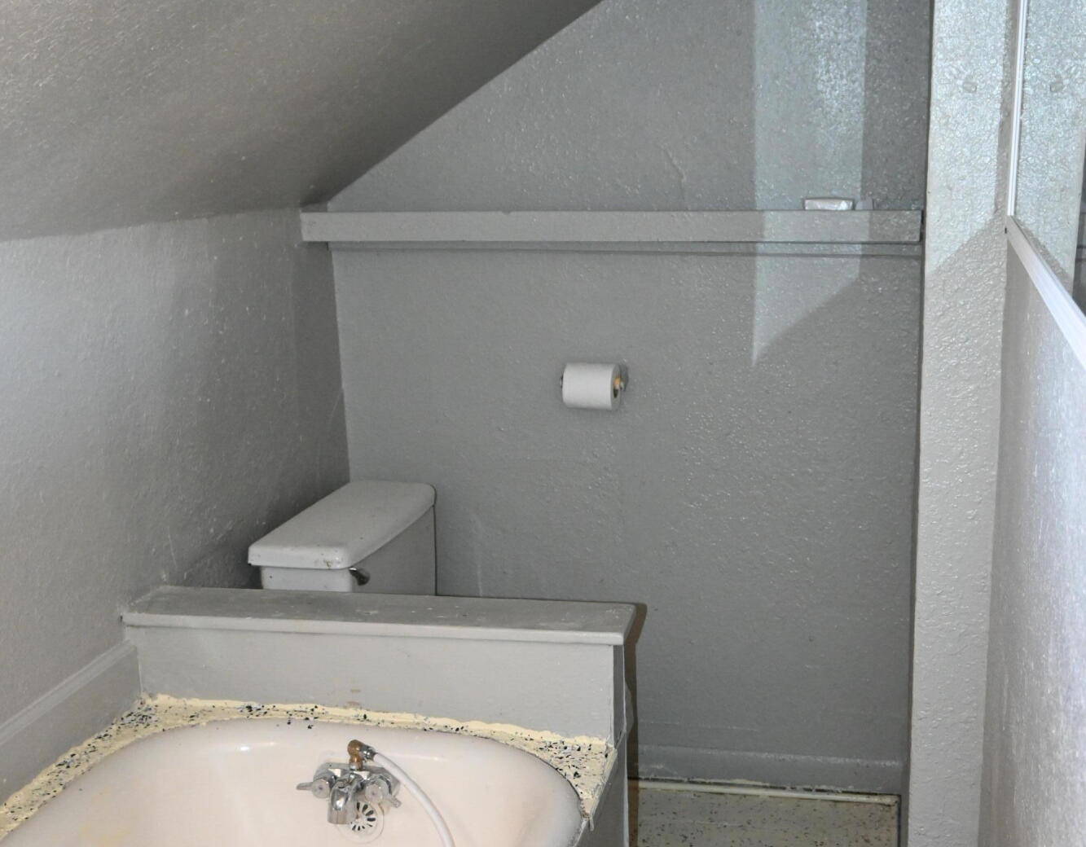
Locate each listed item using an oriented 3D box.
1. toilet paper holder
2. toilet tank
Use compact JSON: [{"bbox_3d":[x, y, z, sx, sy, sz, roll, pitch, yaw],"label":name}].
[{"bbox_3d":[0.110,-0.083,3.310,0.141,0.109,0.112,2,13,14],"label":"toilet paper holder"},{"bbox_3d":[-0.421,0.374,3.312,0.235,0.355,0.525,2,13,14],"label":"toilet tank"}]

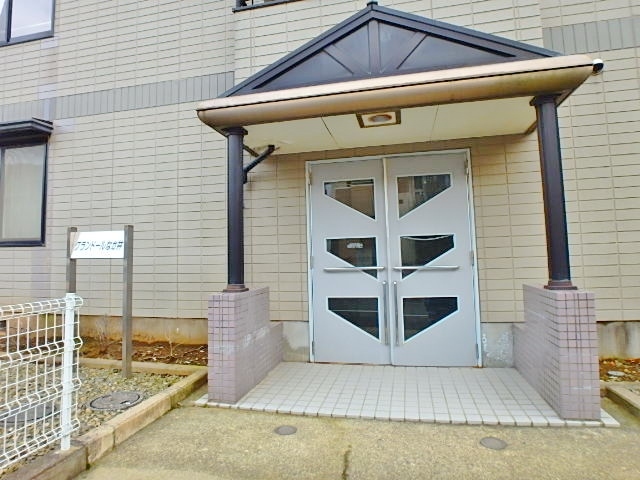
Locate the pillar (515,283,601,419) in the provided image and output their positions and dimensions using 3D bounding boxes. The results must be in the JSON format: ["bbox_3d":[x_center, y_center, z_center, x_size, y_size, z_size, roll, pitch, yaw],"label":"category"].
[{"bbox_3d":[1.765,0.761,2.985,0.225,0.805,1.125,-2,-3,12],"label":"pillar"}]

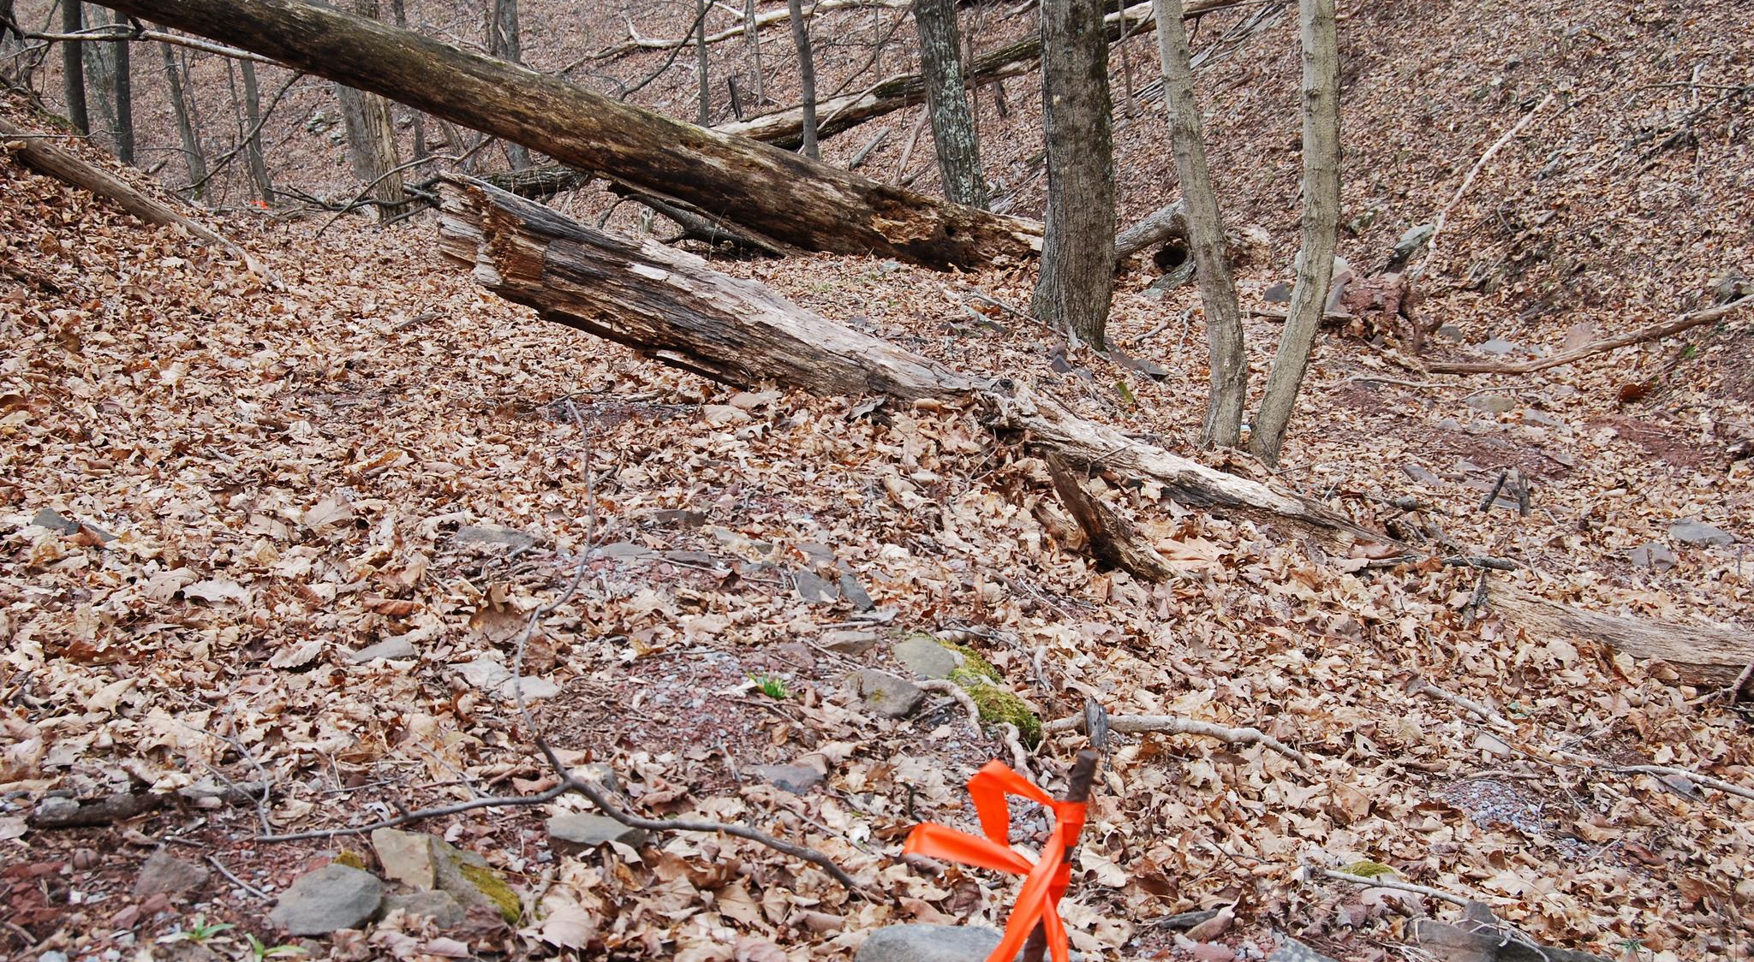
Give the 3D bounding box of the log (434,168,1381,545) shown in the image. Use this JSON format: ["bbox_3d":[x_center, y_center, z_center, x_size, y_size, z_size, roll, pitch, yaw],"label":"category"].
[{"bbox_3d":[-0.057,-0.379,6.075,3.083,0.360,0.340,20,16,26],"label":"log"}]

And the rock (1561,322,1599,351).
[{"bbox_3d":[4.118,-0.847,12.000,0.220,0.170,0.180,0,7,0],"label":"rock"}]

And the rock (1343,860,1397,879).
[{"bbox_3d":[0.668,0.528,2.780,0.070,0.022,0.055,-1,7,0],"label":"rock"}]

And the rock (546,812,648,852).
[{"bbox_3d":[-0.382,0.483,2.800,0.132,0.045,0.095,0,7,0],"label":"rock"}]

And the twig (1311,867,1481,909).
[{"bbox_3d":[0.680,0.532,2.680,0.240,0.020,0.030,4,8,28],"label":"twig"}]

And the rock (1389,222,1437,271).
[{"bbox_3d":[3.526,-1.554,13.500,0.320,0.270,0.250,0,7,0],"label":"rock"}]

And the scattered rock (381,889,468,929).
[{"bbox_3d":[-0.563,0.535,2.550,0.098,0.040,0.070,-1,7,0],"label":"scattered rock"}]

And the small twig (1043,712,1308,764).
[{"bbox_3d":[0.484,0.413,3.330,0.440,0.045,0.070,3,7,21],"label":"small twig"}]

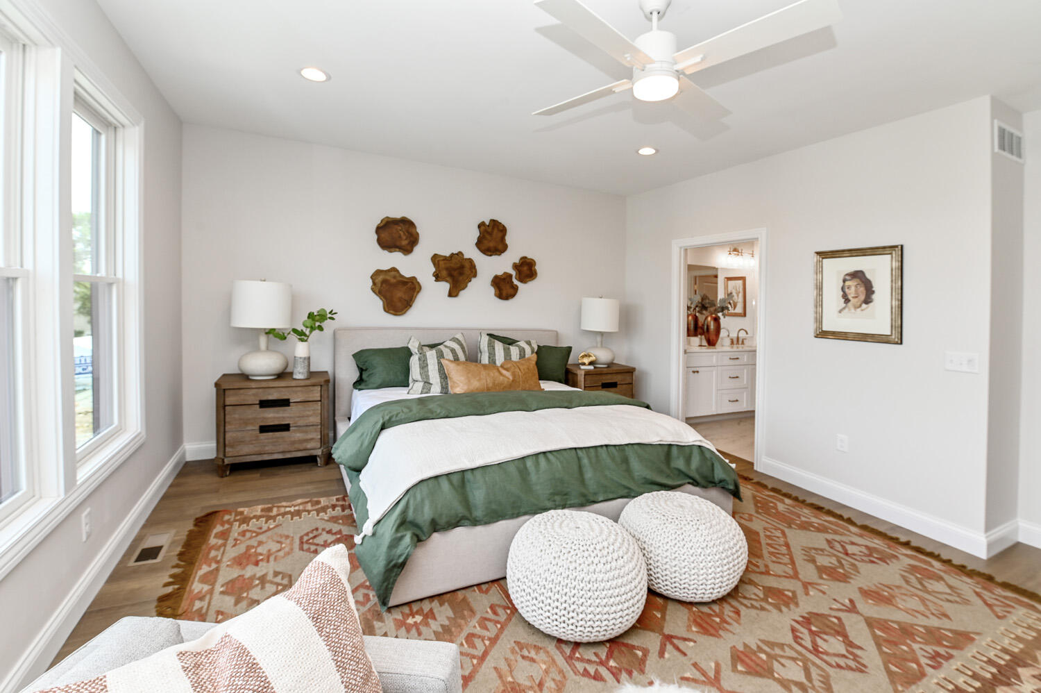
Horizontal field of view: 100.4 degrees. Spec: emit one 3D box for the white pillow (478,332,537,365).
[{"bbox_3d":[-0.122,0.111,4.067,0.519,0.500,0.176,0,-17,-24],"label":"white pillow"}]

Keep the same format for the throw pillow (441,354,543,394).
[{"bbox_3d":[-0.249,0.246,3.851,0.862,0.333,0.157,0,-22,-20],"label":"throw pillow"}]

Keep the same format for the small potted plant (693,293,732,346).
[{"bbox_3d":[2.471,-0.339,5.568,0.480,0.691,0.403,-1,5,-25],"label":"small potted plant"}]

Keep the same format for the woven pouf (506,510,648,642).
[{"bbox_3d":[0.241,0.970,1.887,0.598,0.441,0.598,1,2,0],"label":"woven pouf"}]

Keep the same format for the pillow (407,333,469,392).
[{"bbox_3d":[-0.723,0.143,3.725,0.499,0.480,0.163,-1,-15,-28],"label":"pillow"}]

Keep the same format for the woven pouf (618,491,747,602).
[{"bbox_3d":[0.780,0.955,2.122,0.590,0.413,0.590,-1,5,-25],"label":"woven pouf"}]

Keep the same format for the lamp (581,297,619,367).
[{"bbox_3d":[0.872,-0.165,4.743,0.412,0.755,0.412,1,2,0],"label":"lamp"}]

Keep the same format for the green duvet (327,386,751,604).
[{"bbox_3d":[0.064,0.730,2.899,2.294,0.605,1.411,-1,5,-25],"label":"green duvet"}]

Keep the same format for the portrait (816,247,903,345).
[{"bbox_3d":[2.372,-0.358,3.058,0.035,0.647,0.519,-1,3,-29],"label":"portrait"}]

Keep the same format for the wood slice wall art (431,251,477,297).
[{"bbox_3d":[-0.647,-0.702,4.232,0.473,0.444,0.048,-1,5,-25],"label":"wood slice wall art"}]

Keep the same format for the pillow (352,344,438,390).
[{"bbox_3d":[-1.063,0.173,3.763,0.768,0.442,0.173,-1,-20,-25],"label":"pillow"}]

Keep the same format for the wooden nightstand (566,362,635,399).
[{"bbox_3d":[0.826,0.555,4.733,0.745,0.676,0.441,-1,3,-25],"label":"wooden nightstand"}]

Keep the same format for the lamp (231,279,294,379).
[{"bbox_3d":[-2.025,-0.134,3.389,0.413,0.778,0.413,-1,5,-25],"label":"lamp"}]

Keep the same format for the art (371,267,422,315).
[{"bbox_3d":[-1.172,-0.520,4.082,0.470,0.451,0.050,0,3,-24],"label":"art"}]

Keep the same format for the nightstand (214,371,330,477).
[{"bbox_3d":[-1.974,0.590,3.513,0.764,0.686,0.441,-1,3,-26],"label":"nightstand"}]

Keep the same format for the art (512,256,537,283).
[{"bbox_3d":[0.043,-0.800,4.537,0.291,0.281,0.048,-1,5,-25],"label":"art"}]

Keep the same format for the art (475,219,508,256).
[{"bbox_3d":[-0.297,-1.116,4.459,0.343,0.372,0.050,0,3,-24],"label":"art"}]

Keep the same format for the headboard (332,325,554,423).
[{"bbox_3d":[-0.620,0.350,4.194,2.150,1.037,0.115,-1,5,-25],"label":"headboard"}]

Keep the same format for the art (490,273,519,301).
[{"bbox_3d":[-0.163,-0.617,4.446,0.306,0.292,0.048,-1,5,-25],"label":"art"}]

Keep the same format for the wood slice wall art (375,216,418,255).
[{"bbox_3d":[-1.144,-1.027,4.012,0.404,0.361,0.048,-1,5,-25],"label":"wood slice wall art"}]

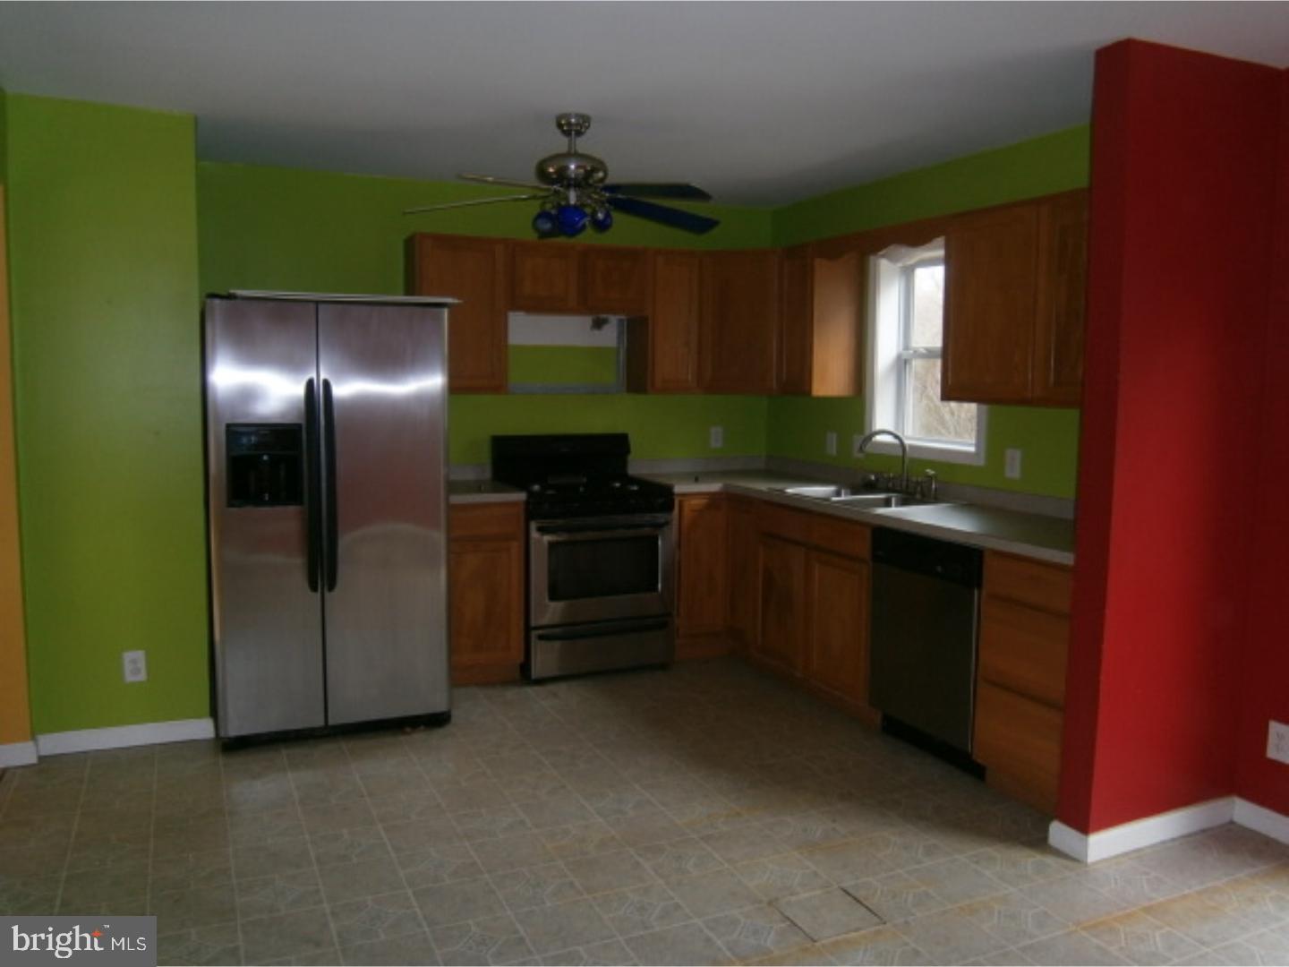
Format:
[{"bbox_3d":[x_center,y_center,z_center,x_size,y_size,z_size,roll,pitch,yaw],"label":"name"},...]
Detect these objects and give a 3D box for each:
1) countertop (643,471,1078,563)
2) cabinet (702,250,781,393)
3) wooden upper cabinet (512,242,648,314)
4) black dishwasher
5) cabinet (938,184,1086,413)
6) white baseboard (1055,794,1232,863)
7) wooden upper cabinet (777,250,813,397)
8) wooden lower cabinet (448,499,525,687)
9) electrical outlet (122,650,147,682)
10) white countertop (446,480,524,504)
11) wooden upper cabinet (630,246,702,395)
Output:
[{"bbox_3d":[0.898,0.095,4.340,0.947,0.038,2.832,-2,6,-25],"label":"countertop"},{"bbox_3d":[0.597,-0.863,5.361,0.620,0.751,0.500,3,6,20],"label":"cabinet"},{"bbox_3d":[-0.392,-1.051,5.051,0.762,0.353,0.320,-3,7,-25],"label":"wooden upper cabinet"},{"bbox_3d":[1.320,0.602,3.795,0.616,0.820,0.590,-2,6,-25],"label":"black dishwasher"},{"bbox_3d":[1.575,-0.670,3.583,0.310,0.751,1.003,-2,6,-25],"label":"cabinet"},{"bbox_3d":[1.629,1.097,3.132,0.689,0.088,0.138,-2,6,-25],"label":"white baseboard"},{"bbox_3d":[0.911,-0.835,5.016,0.320,0.756,0.305,-3,7,-25],"label":"wooden upper cabinet"},{"bbox_3d":[-0.897,0.497,4.753,0.444,0.892,0.627,-2,6,-25],"label":"wooden lower cabinet"},{"bbox_3d":[-1.963,0.709,3.732,0.074,0.117,0.010,-2,6,-25],"label":"electrical outlet"},{"bbox_3d":[-0.900,0.050,4.765,0.443,0.039,0.635,-3,7,-25],"label":"white countertop"},{"bbox_3d":[0.103,-0.873,5.303,0.327,0.756,0.320,-3,7,-25],"label":"wooden upper cabinet"}]

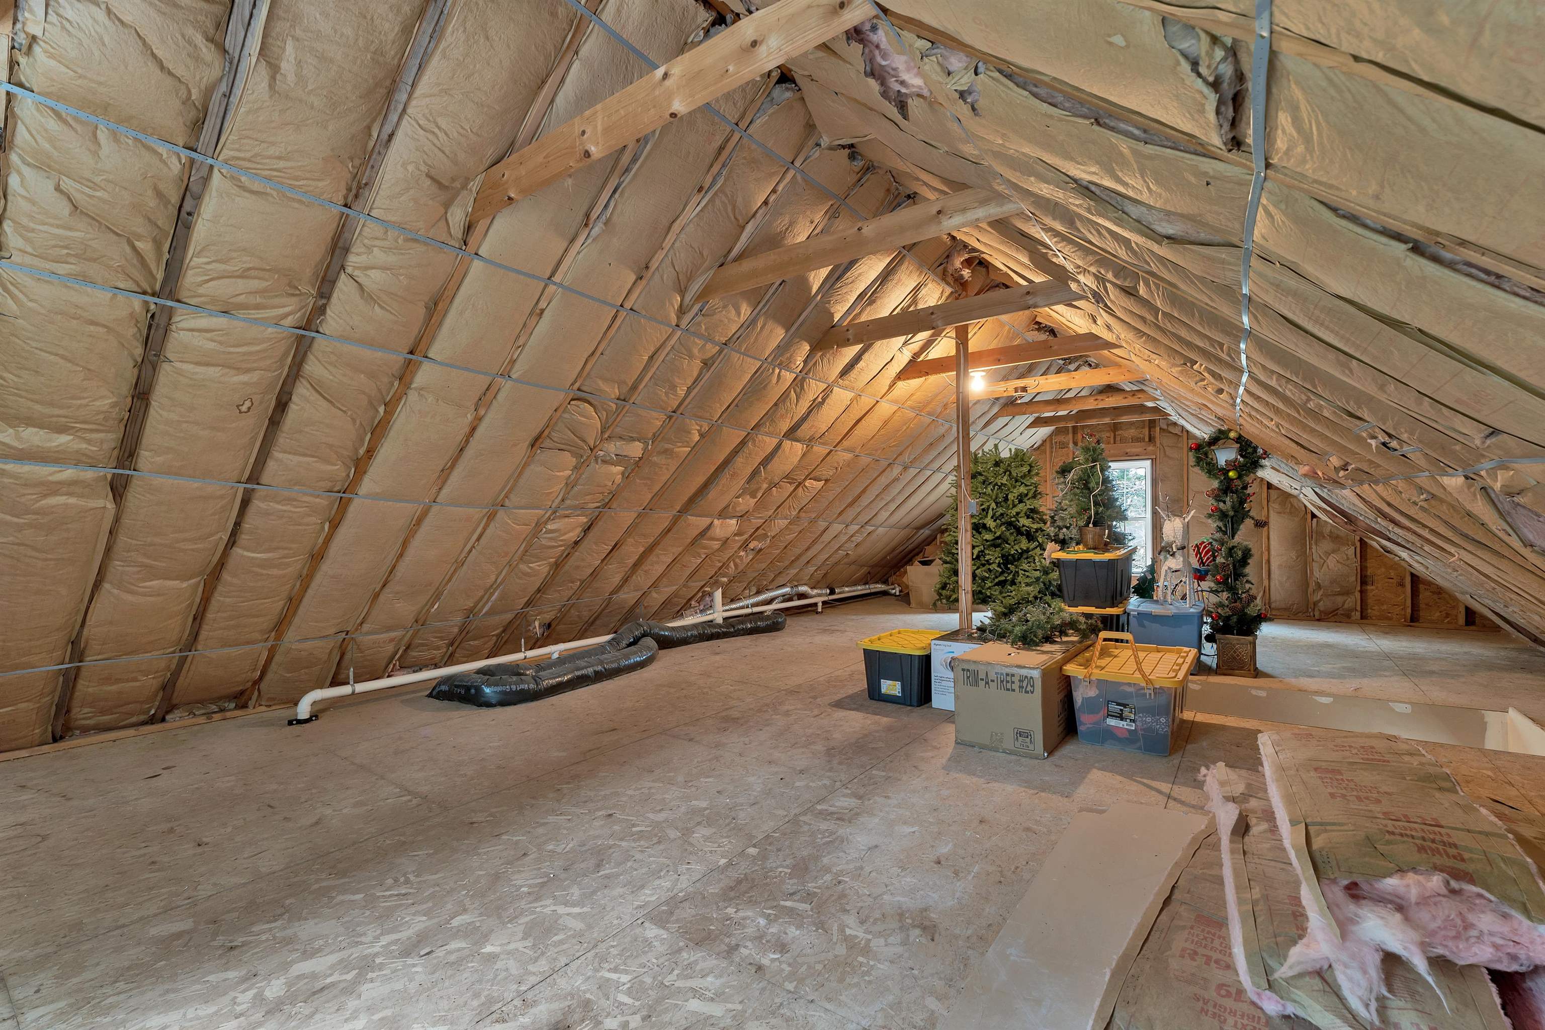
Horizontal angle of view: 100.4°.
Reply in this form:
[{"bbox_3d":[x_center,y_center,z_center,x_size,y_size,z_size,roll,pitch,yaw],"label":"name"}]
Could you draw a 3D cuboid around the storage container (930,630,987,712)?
[{"bbox_3d":[1.365,1.045,4.348,0.370,0.444,0.566,0,-1,35],"label":"storage container"}]

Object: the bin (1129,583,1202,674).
[{"bbox_3d":[3.404,1.025,5.543,0.530,0.500,0.820,-1,-1,36],"label":"bin"}]

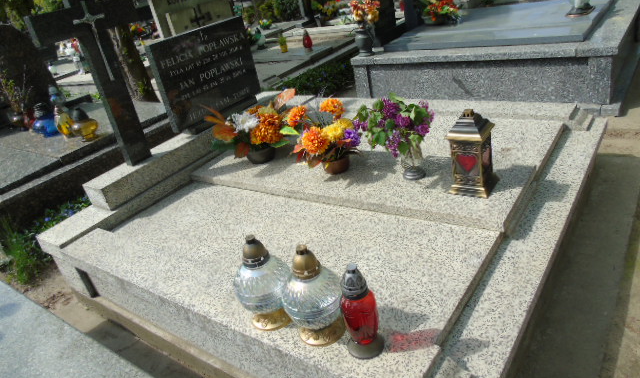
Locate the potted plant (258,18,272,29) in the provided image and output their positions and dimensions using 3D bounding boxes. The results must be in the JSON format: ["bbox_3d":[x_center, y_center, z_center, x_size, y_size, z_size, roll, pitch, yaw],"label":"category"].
[{"bbox_3d":[-0.933,-2.828,7.899,0.222,0.164,0.222,-13,26,-2],"label":"potted plant"}]

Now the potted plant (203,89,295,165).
[{"bbox_3d":[-0.372,-0.313,2.450,0.457,0.303,0.335,-15,26,-6],"label":"potted plant"}]

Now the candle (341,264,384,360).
[{"bbox_3d":[0.097,0.308,1.177,0.093,0.275,0.093,-12,26,0],"label":"candle"}]

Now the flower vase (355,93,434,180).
[{"bbox_3d":[0.327,-0.211,1.922,0.327,0.339,0.295,-6,27,12],"label":"flower vase"}]

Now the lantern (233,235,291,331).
[{"bbox_3d":[-0.166,0.264,1.320,0.174,0.298,0.174,-17,27,-10],"label":"lantern"}]

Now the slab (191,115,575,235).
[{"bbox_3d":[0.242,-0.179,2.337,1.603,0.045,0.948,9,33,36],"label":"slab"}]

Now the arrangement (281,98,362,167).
[{"bbox_3d":[0.007,-0.251,2.092,0.351,0.300,0.290,-12,26,0],"label":"arrangement"}]

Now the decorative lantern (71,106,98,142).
[{"bbox_3d":[-1.712,-0.470,3.317,0.179,0.216,0.179,-24,29,-23],"label":"decorative lantern"}]

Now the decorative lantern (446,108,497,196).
[{"bbox_3d":[0.576,-0.145,1.726,0.148,0.306,0.148,9,33,36],"label":"decorative lantern"}]

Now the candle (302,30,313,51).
[{"bbox_3d":[-0.141,-1.686,5.250,0.108,0.223,0.108,-11,26,2],"label":"candle"}]

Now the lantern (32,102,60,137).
[{"bbox_3d":[-2.065,-0.521,3.470,0.190,0.225,0.190,-12,26,0],"label":"lantern"}]

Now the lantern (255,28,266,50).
[{"bbox_3d":[-0.700,-1.735,5.324,0.140,0.220,0.140,-12,26,0],"label":"lantern"}]

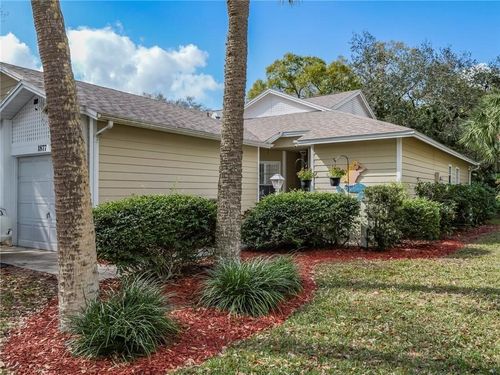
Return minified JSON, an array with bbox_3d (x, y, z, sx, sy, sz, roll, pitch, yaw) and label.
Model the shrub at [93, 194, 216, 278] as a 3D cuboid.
[{"bbox_3d":[-1.480,0.780,5.850,1.500,1.320,2.000,0,0,38],"label":"shrub"}]

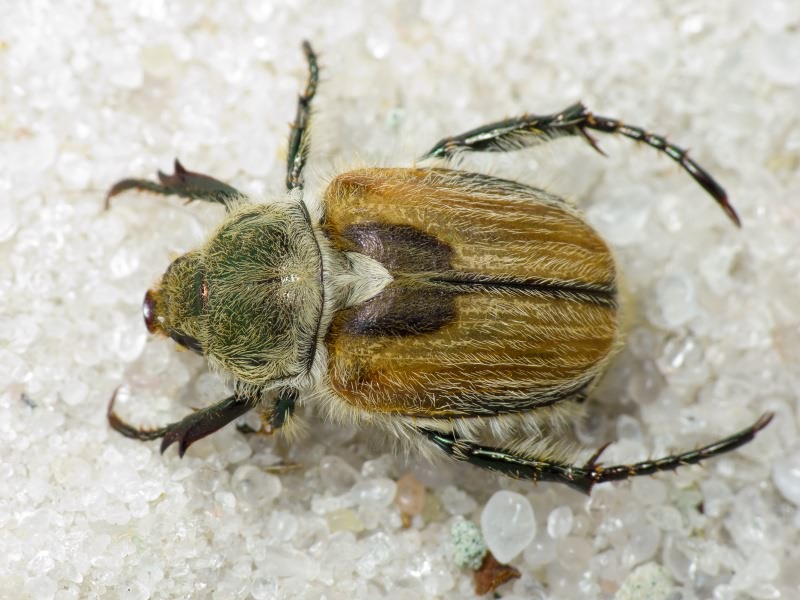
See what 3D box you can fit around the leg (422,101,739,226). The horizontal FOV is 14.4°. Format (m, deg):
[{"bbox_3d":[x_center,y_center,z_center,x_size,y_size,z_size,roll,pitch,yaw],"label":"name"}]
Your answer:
[{"bbox_3d":[0.004,-0.003,0.070,0.007,0.002,0.002,12,77,3],"label":"leg"}]

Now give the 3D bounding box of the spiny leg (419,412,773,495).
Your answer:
[{"bbox_3d":[0.004,0.003,0.069,0.008,0.002,0.002,-2,77,0],"label":"spiny leg"}]

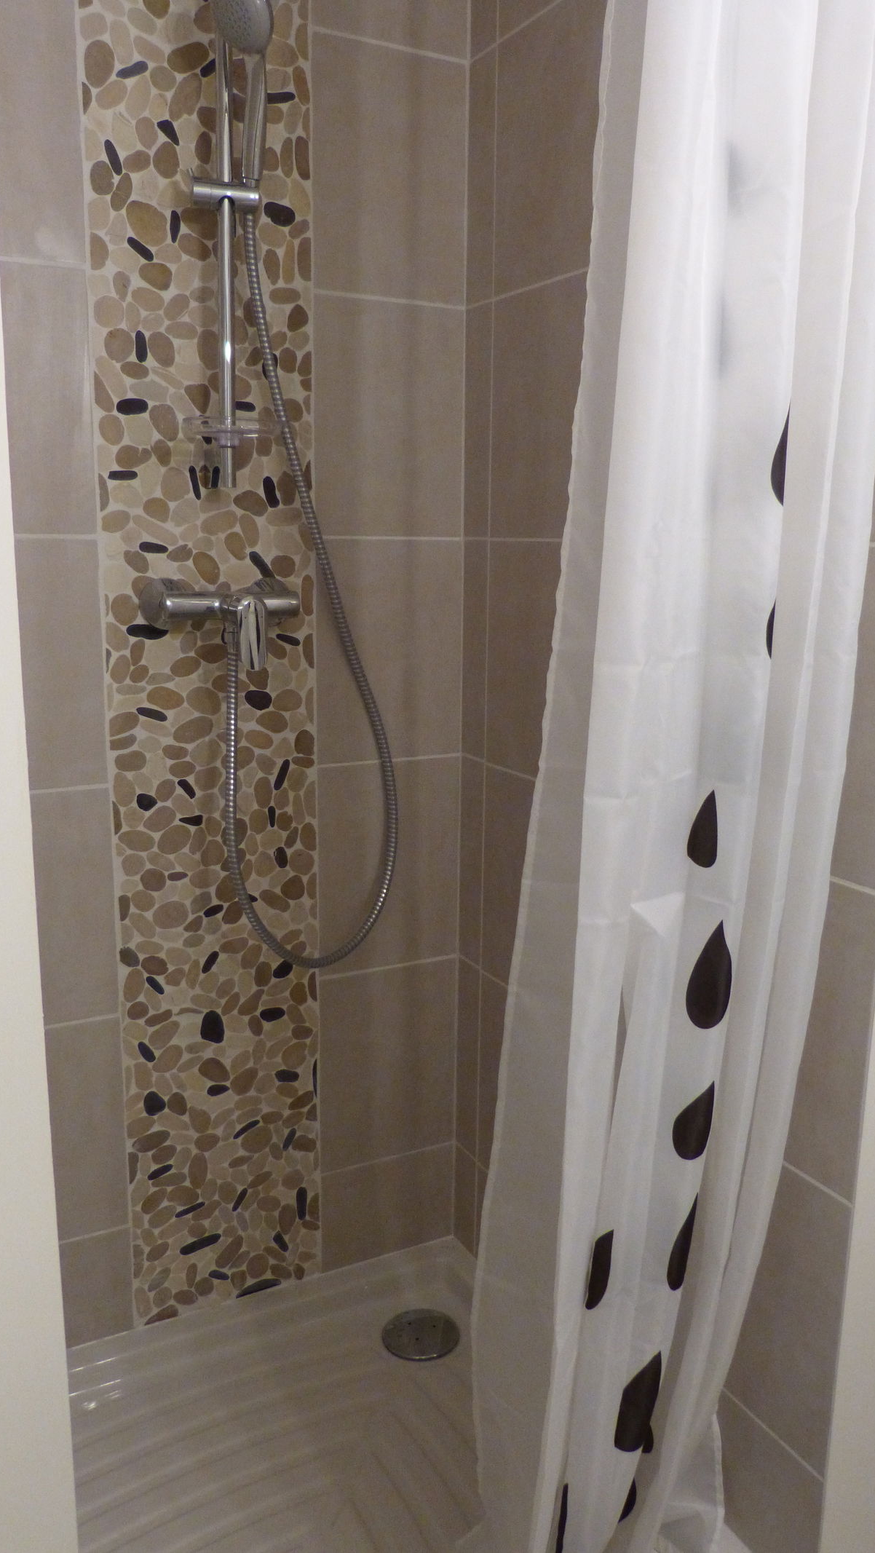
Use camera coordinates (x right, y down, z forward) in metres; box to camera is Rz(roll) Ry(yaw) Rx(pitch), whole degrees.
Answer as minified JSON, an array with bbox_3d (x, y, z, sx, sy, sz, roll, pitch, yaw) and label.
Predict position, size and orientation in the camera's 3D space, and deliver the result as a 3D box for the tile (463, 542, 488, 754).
[{"bbox_3d":[0.058,-0.186,1.674,0.010,0.321,0.070,-6,13,-28],"label":"tile"}]

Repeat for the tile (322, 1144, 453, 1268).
[{"bbox_3d":[-0.081,0.701,1.840,0.230,0.172,0.010,-6,13,-28],"label":"tile"}]

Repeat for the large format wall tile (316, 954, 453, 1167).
[{"bbox_3d":[-0.078,0.455,1.788,0.230,0.324,0.010,-6,13,-28],"label":"large format wall tile"}]

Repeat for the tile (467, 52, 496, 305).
[{"bbox_3d":[0.065,-0.816,1.542,0.010,0.316,0.070,-6,13,-28],"label":"tile"}]

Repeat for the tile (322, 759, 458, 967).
[{"bbox_3d":[-0.074,0.135,1.721,0.230,0.324,0.010,-6,13,-28],"label":"tile"}]

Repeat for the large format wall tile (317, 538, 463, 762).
[{"bbox_3d":[-0.071,-0.184,1.655,0.230,0.321,0.010,-6,13,-28],"label":"large format wall tile"}]

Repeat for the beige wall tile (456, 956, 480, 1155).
[{"bbox_3d":[0.051,0.453,1.808,0.010,0.324,0.070,-6,13,-28],"label":"beige wall tile"}]

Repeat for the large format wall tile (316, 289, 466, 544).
[{"bbox_3d":[-0.067,-0.500,1.588,0.230,0.319,0.010,-6,13,-28],"label":"large format wall tile"}]

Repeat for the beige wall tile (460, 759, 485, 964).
[{"bbox_3d":[0.055,0.132,1.741,0.010,0.324,0.070,-6,13,-28],"label":"beige wall tile"}]

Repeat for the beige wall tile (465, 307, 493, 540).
[{"bbox_3d":[0.062,-0.502,1.608,0.010,0.319,0.070,-6,13,-28],"label":"beige wall tile"}]

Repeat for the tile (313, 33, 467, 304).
[{"bbox_3d":[-0.064,-0.814,1.523,0.230,0.316,0.010,-6,13,-28],"label":"tile"}]

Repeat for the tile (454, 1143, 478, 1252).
[{"bbox_3d":[0.048,0.699,1.860,0.010,0.172,0.070,-6,13,-28],"label":"tile"}]

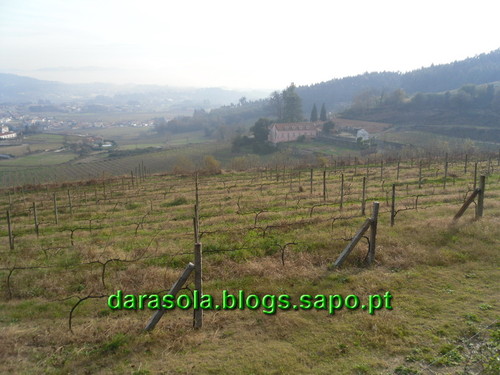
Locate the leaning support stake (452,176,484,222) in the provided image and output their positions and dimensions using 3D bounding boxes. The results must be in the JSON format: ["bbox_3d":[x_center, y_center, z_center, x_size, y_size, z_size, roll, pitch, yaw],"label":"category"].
[{"bbox_3d":[7.679,0.362,14.200,1.050,1.550,0.180,-2,13,-5],"label":"leaning support stake"}]

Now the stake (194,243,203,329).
[{"bbox_3d":[-0.713,1.341,5.462,0.105,1.226,0.105,0,13,0],"label":"stake"}]

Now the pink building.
[{"bbox_3d":[25.091,-30.704,227.000,26.500,10.000,11.000,-6,14,-24],"label":"pink building"}]

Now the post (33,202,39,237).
[{"bbox_3d":[-9.388,1.409,17.700,0.100,1.600,0.100,-1,12,-3],"label":"post"}]

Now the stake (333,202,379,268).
[{"bbox_3d":[2.571,1.146,9.800,1.020,1.580,0.180,-2,13,-5],"label":"stake"}]

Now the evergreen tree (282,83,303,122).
[{"bbox_3d":[26.273,-51.001,250.000,12.000,27.000,12.000,-1,12,0],"label":"evergreen tree"}]

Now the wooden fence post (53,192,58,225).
[{"bbox_3d":[-9.417,1.028,19.600,0.100,1.600,0.100,-1,12,-3],"label":"wooden fence post"}]

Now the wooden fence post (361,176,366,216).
[{"bbox_3d":[4.511,0.368,15.896,0.090,1.550,0.090,-1,12,0],"label":"wooden fence post"}]

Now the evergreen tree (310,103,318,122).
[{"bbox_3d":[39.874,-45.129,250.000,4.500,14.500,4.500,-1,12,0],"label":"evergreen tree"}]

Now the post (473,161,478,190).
[{"bbox_3d":[10.831,-0.395,19.329,0.090,1.550,0.090,-1,12,0],"label":"post"}]

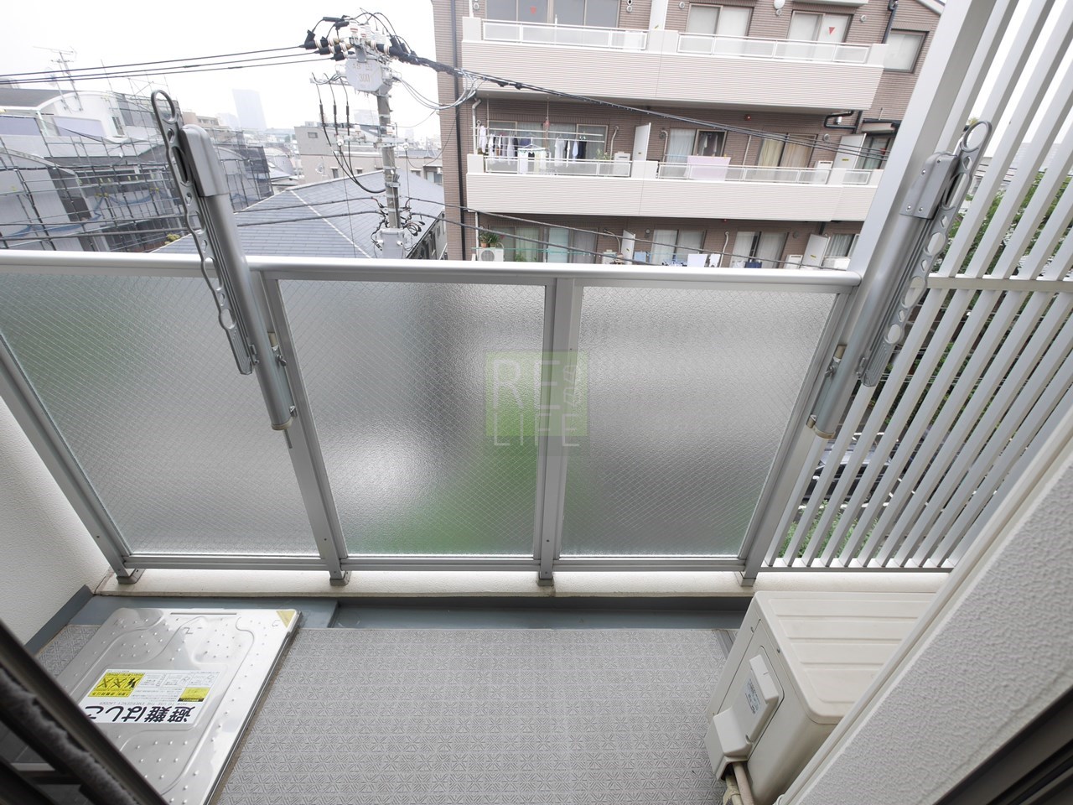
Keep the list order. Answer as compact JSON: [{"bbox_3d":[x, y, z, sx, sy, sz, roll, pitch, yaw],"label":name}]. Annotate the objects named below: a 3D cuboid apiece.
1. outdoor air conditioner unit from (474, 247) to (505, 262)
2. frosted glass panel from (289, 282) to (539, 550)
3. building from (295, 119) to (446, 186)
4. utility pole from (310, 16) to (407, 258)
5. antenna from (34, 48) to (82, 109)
[{"bbox_3d":[-1.426,-4.580,13.698,0.800,0.560,0.300,-1,29,-5],"label":"outdoor air conditioner unit"},{"bbox_3d":[-0.337,0.129,1.375,0.700,1.020,0.020,1,29,-2],"label":"frosted glass panel"},{"bbox_3d":[-15.075,-23.148,45.382,14.300,9.400,9.000,-1,29,-5],"label":"building"},{"bbox_3d":[-3.402,-2.849,10.274,1.450,9.300,1.100,-1,29,-5],"label":"utility pole"},{"bbox_3d":[-22.633,-15.630,20.992,1.500,2.400,0.550,-23,38,-37],"label":"antenna"}]

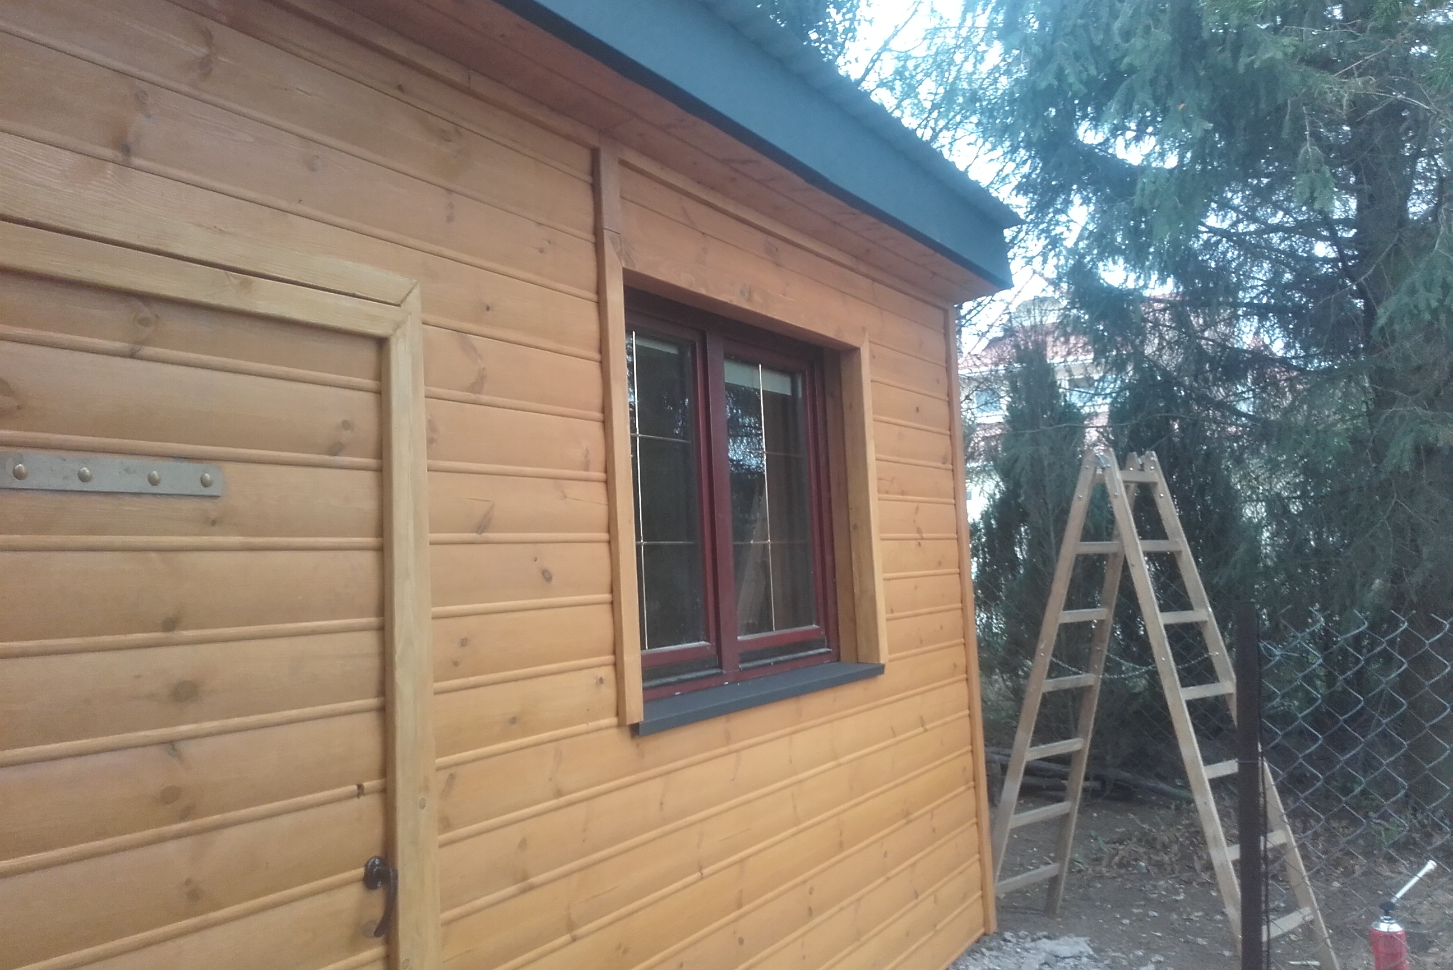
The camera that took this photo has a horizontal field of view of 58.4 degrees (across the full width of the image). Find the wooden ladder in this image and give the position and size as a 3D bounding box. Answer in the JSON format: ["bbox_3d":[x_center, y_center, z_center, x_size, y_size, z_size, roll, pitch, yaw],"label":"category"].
[{"bbox_3d":[1.561,0.825,5.000,0.552,1.926,1.228,2,-5,-42],"label":"wooden ladder"}]

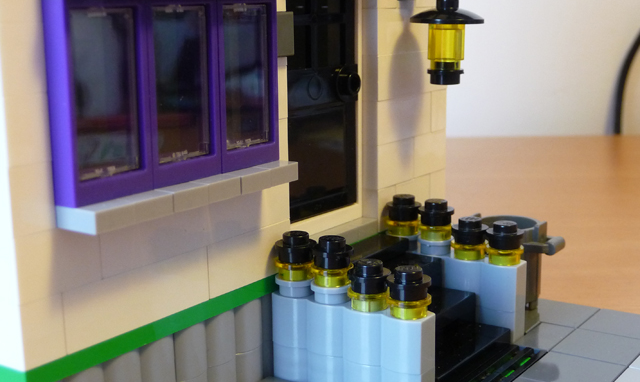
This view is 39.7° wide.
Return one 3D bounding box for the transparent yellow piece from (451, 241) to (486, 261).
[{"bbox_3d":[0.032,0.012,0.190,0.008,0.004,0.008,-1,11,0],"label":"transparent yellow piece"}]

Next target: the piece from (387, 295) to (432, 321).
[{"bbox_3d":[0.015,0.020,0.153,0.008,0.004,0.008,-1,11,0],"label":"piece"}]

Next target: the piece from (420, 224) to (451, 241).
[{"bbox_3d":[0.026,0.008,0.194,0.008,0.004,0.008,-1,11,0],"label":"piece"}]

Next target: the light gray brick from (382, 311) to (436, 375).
[{"bbox_3d":[0.016,0.026,0.154,0.008,0.010,0.008,6,13,35],"label":"light gray brick"}]

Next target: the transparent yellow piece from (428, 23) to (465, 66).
[{"bbox_3d":[0.027,-0.031,0.191,0.008,0.010,0.008,-1,11,0],"label":"transparent yellow piece"}]

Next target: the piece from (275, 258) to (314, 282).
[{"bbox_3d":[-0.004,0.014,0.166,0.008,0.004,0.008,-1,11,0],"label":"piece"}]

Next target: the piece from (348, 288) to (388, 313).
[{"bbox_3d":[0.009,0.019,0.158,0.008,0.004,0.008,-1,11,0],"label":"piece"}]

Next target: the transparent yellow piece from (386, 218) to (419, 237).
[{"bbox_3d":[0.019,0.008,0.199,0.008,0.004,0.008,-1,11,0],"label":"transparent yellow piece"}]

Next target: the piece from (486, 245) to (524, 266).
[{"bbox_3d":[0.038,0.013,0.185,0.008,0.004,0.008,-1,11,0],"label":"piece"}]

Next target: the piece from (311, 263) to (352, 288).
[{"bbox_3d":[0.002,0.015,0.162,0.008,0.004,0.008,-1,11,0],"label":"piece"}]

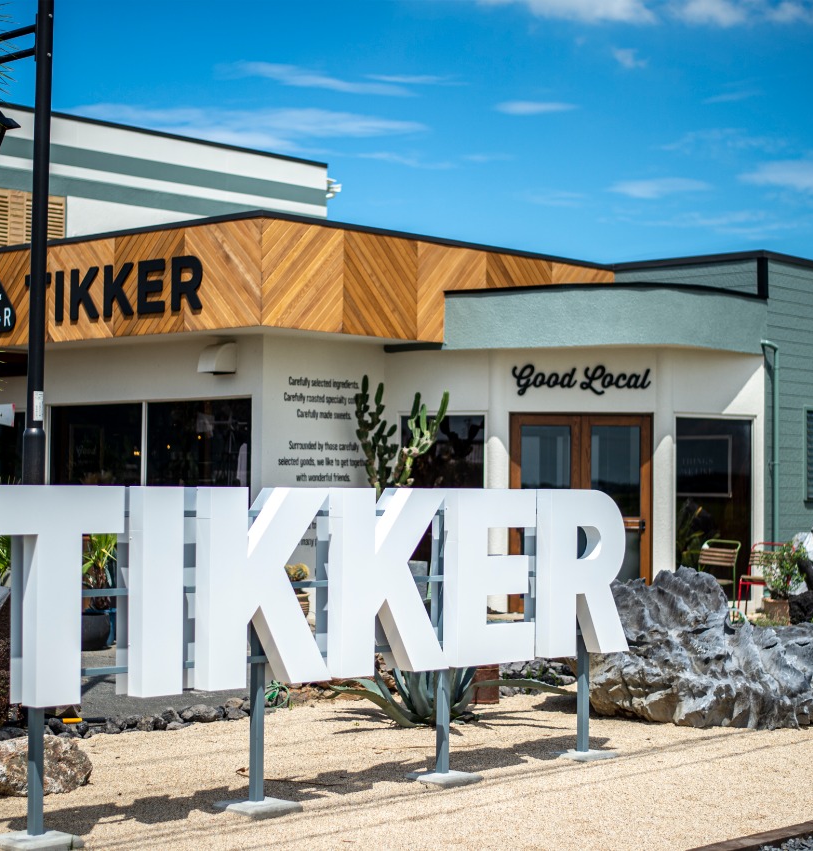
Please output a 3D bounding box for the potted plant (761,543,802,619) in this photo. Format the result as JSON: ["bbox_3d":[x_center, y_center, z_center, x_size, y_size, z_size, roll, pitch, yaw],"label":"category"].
[{"bbox_3d":[3.833,1.608,18.050,0.440,0.860,0.440,0,-2,12],"label":"potted plant"}]

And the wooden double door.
[{"bbox_3d":[1.894,0.962,19.309,1.551,2.185,0.120,1,-2,-4],"label":"wooden double door"}]

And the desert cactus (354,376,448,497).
[{"bbox_3d":[-0.061,0.687,17.900,0.950,2.340,0.750,1,-2,0],"label":"desert cactus"}]

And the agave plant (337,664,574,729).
[{"bbox_3d":[0.258,1.618,11.451,1.550,0.570,1.400,0,-2,0],"label":"agave plant"}]

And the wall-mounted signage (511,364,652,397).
[{"bbox_3d":[1.903,-0.488,19.249,1.520,0.350,0.050,1,-2,-4],"label":"wall-mounted signage"}]

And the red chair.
[{"bbox_3d":[3.883,1.682,19.200,0.460,0.790,0.520,0,-2,29],"label":"red chair"}]

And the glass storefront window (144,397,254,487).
[{"bbox_3d":[-2.255,0.786,19.150,0.100,2.120,1.720,2,-3,-44],"label":"glass storefront window"}]

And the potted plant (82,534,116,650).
[{"bbox_3d":[-2.780,1.371,15.661,0.680,1.220,0.680,0,-2,0],"label":"potted plant"}]

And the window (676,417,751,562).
[{"bbox_3d":[3.364,0.925,19.390,1.080,2.015,0.100,2,-2,-32],"label":"window"}]

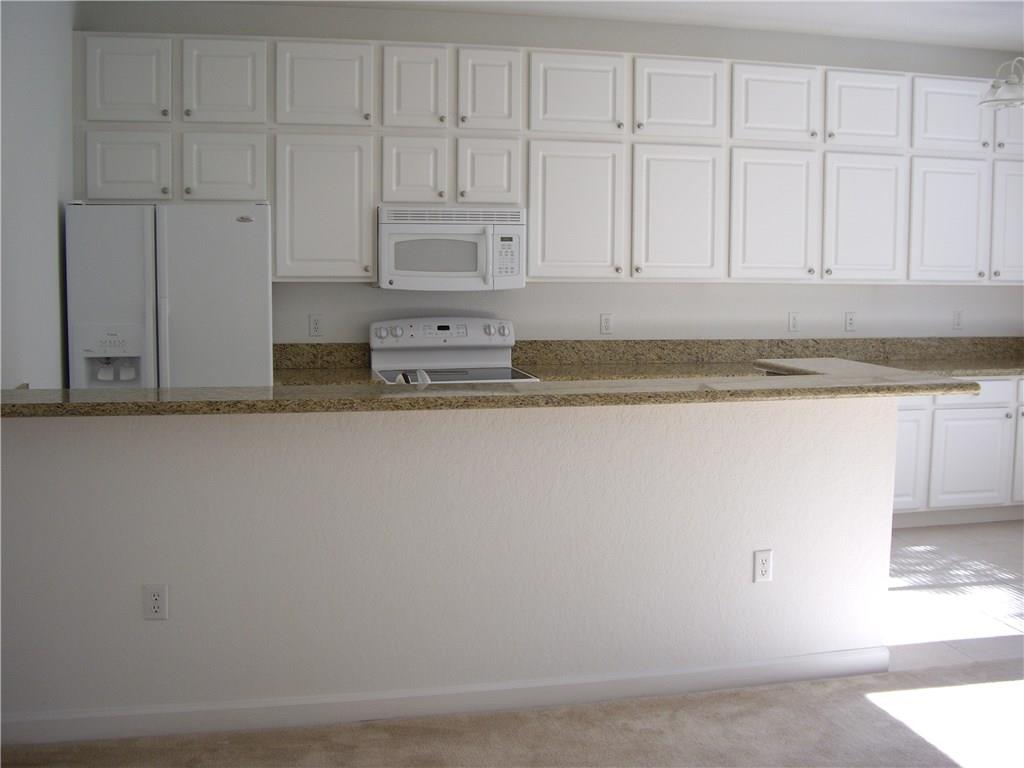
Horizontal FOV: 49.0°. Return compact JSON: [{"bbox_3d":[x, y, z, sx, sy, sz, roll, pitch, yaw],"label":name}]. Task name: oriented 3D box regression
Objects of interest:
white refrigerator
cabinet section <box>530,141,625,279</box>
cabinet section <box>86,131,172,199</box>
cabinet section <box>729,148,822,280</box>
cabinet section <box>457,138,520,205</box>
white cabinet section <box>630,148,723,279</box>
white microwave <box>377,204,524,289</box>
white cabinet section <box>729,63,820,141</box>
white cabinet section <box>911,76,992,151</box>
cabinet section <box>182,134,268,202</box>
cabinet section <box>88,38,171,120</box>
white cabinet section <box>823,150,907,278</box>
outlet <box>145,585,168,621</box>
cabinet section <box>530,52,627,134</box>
[{"bbox_3d":[-1.620,0.011,5.464,0.911,1.738,0.770,-1,6,-13],"label":"white refrigerator"},{"bbox_3d":[0.306,-0.922,6.003,0.533,0.715,0.310,-1,5,-13],"label":"cabinet section"},{"bbox_3d":[-1.862,-1.063,5.520,0.417,0.338,0.320,-1,6,-13],"label":"cabinet section"},{"bbox_3d":[1.402,-0.937,6.262,0.563,0.717,0.310,-1,5,-13],"label":"cabinet section"},{"bbox_3d":[-0.156,-1.103,5.909,0.340,0.338,0.320,-1,6,-13],"label":"cabinet section"},{"bbox_3d":[0.852,-0.932,6.132,0.524,0.711,0.310,-1,5,-13],"label":"white cabinet section"},{"bbox_3d":[-0.337,-0.702,5.883,0.758,0.422,0.395,-1,6,-13],"label":"white microwave"},{"bbox_3d":[1.398,-1.541,6.242,0.533,0.424,0.320,-1,6,-13],"label":"white cabinet section"},{"bbox_3d":[2.461,-1.540,6.464,0.527,0.429,0.310,-1,5,-13],"label":"white cabinet section"},{"bbox_3d":[-1.433,-1.072,5.615,0.417,0.338,0.320,-1,6,-13],"label":"cabinet section"},{"bbox_3d":[-1.851,-1.465,5.488,0.417,0.417,0.320,-1,6,-13],"label":"cabinet section"},{"bbox_3d":[1.936,-0.947,6.388,0.541,0.712,0.310,-1,5,-13],"label":"white cabinet section"},{"bbox_3d":[-1.085,0.667,3.432,0.071,0.115,0.012,-1,6,-13],"label":"outlet"},{"bbox_3d":[0.309,-1.521,5.979,0.528,0.424,0.320,-1,6,-13],"label":"cabinet section"}]

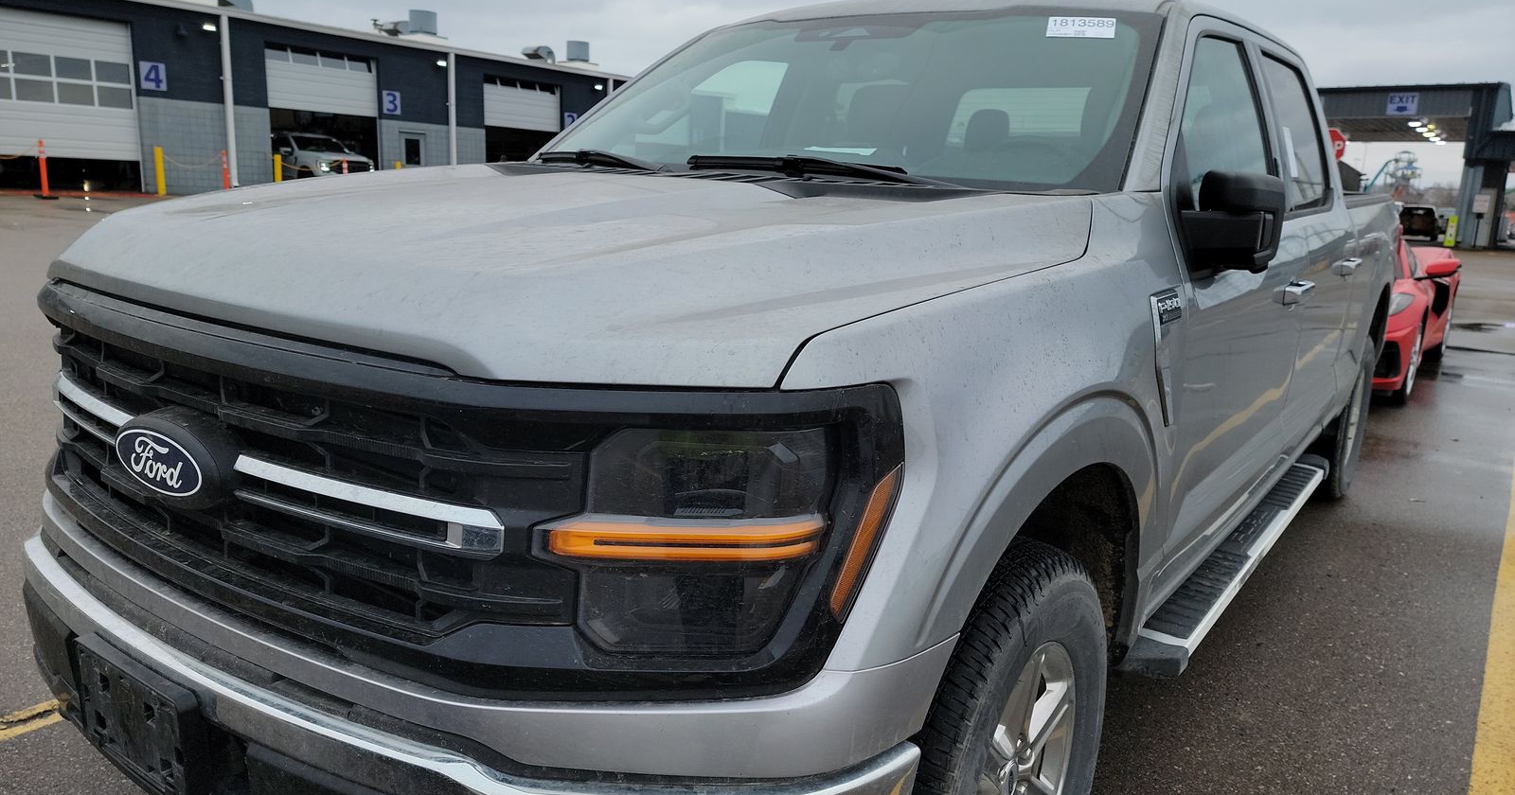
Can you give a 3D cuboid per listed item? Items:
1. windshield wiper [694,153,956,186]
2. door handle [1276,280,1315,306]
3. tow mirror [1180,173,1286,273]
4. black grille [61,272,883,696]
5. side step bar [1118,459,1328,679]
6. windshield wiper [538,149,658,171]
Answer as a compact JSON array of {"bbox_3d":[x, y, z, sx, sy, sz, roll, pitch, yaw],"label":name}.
[{"bbox_3d":[0.142,-0.487,2.228,0.660,0.070,0.090,7,13,26],"label":"windshield wiper"},{"bbox_3d":[1.444,-0.279,2.823,0.065,0.055,0.260,10,14,35],"label":"door handle"},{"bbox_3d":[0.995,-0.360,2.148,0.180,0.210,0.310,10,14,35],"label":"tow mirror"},{"bbox_3d":[-0.731,0.059,1.568,1.920,0.410,0.390,10,14,35],"label":"black grille"},{"bbox_3d":[1.424,0.399,3.061,0.180,0.090,2.080,10,14,35],"label":"side step bar"},{"bbox_3d":[-0.398,-0.591,2.646,0.090,0.070,0.620,-8,15,-40],"label":"windshield wiper"}]

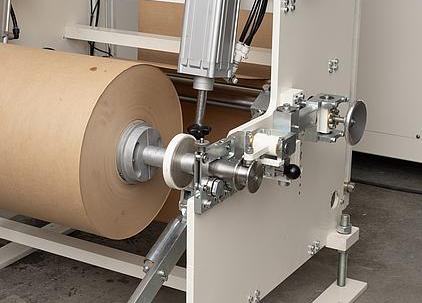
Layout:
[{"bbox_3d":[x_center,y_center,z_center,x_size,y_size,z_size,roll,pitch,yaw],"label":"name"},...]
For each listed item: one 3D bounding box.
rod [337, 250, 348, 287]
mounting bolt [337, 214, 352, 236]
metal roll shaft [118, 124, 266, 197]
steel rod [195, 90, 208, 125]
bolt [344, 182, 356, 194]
[{"bbox_3d":[0.480,0.418,3.218,0.031,0.161,0.031,0,18,0],"label":"rod"},{"bbox_3d":[0.481,0.260,3.168,0.053,0.064,0.053,11,21,30],"label":"mounting bolt"},{"bbox_3d":[-0.056,0.035,2.348,0.401,0.178,0.178,11,21,30],"label":"metal roll shaft"},{"bbox_3d":[-0.025,-0.116,2.369,0.024,0.106,0.024,5,10,-1],"label":"steel rod"},{"bbox_3d":[0.512,0.135,3.236,0.034,0.031,0.031,11,21,30],"label":"bolt"}]

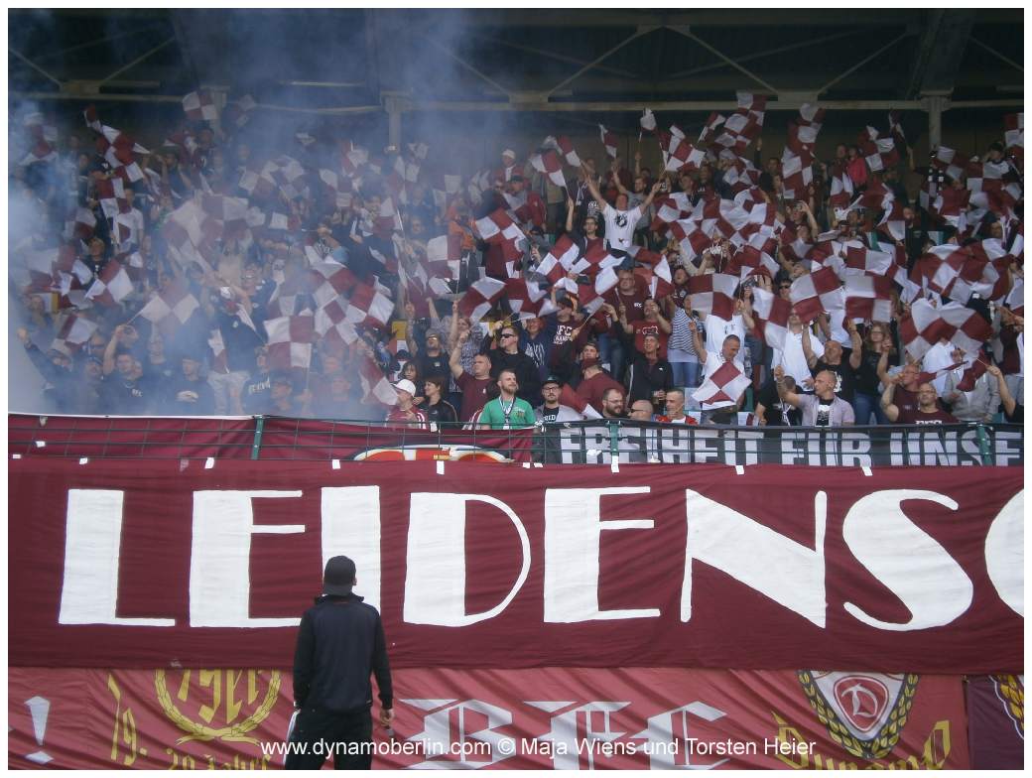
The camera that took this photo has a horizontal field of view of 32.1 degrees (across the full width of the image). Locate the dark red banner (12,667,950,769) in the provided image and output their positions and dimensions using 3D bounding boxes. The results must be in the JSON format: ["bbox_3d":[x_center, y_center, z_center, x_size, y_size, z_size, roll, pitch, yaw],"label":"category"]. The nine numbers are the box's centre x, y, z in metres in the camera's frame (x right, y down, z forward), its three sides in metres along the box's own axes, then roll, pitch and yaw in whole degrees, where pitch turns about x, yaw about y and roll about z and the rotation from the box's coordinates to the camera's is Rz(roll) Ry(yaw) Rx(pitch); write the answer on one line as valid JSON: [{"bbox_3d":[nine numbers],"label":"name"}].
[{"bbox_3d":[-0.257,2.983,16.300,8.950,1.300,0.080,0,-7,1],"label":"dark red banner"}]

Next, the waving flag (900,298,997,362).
[{"bbox_3d":[4.467,-0.634,18.567,0.970,0.620,0.250,0,-6,0],"label":"waving flag"}]

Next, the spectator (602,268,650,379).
[{"bbox_3d":[1.140,-0.379,18.722,0.570,1.800,0.380,0,-5,5],"label":"spectator"}]

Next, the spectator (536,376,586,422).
[{"bbox_3d":[0.418,0.770,16.603,0.520,1.800,0.360,0,-6,0],"label":"spectator"}]

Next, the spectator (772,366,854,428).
[{"bbox_3d":[2.824,0.687,16.792,0.740,1.790,0.480,-3,-8,24],"label":"spectator"}]

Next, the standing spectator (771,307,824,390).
[{"bbox_3d":[2.920,0.030,18.603,0.560,1.800,0.400,-1,-6,5],"label":"standing spectator"}]

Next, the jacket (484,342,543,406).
[{"bbox_3d":[-0.035,-0.126,18.250,0.580,0.720,0.330,-1,-6,12],"label":"jacket"}]

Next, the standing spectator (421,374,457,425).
[{"bbox_3d":[-0.746,0.707,16.898,0.480,1.700,0.380,-4,-8,30],"label":"standing spectator"}]

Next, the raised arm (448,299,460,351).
[{"bbox_3d":[-0.638,-0.661,18.500,0.130,0.550,0.140,2,-5,3],"label":"raised arm"}]

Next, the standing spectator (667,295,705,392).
[{"bbox_3d":[1.863,-0.211,19.716,0.460,1.680,0.360,2,-6,-12],"label":"standing spectator"}]

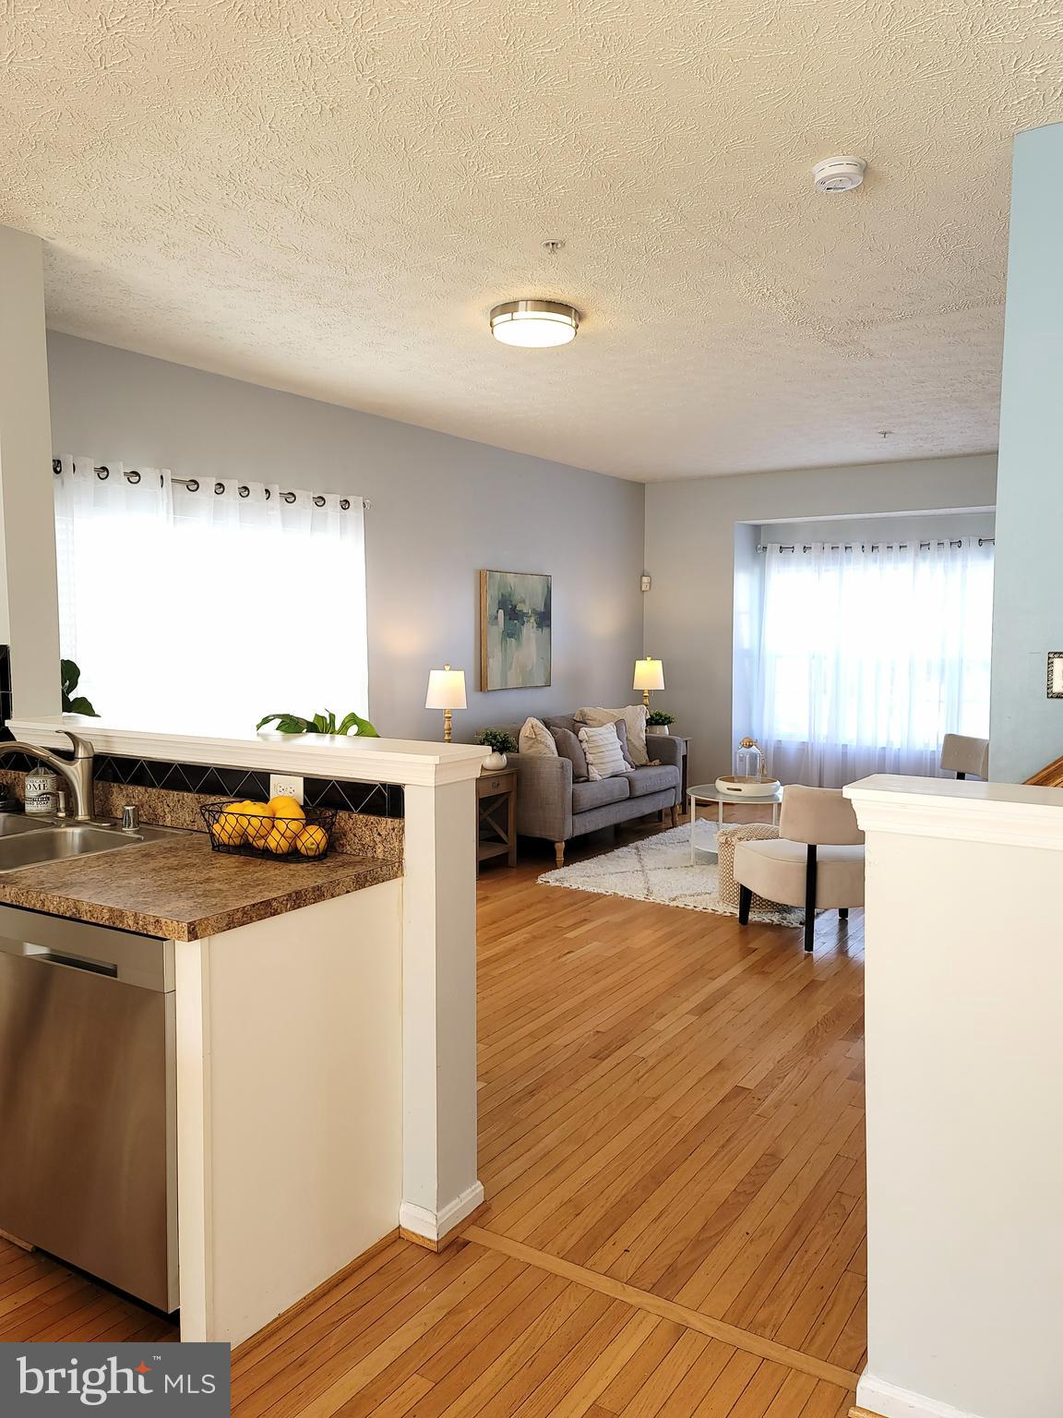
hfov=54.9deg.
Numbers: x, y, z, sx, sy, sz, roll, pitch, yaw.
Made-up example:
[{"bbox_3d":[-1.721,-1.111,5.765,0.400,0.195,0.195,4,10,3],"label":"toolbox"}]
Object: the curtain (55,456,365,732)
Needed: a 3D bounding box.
[{"bbox_3d":[-1.466,-0.038,5.060,0.120,2.140,2.000,3,5,33],"label":"curtain"}]

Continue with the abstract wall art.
[{"bbox_3d":[-0.094,-0.547,7.212,0.055,0.810,0.800,3,5,33],"label":"abstract wall art"}]

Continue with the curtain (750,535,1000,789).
[{"bbox_3d":[2.830,-0.333,8.300,2.050,2.020,0.150,3,5,33],"label":"curtain"}]

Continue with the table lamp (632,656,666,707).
[{"bbox_3d":[0.943,-0.090,8.233,0.255,0.655,0.255,3,5,33],"label":"table lamp"}]

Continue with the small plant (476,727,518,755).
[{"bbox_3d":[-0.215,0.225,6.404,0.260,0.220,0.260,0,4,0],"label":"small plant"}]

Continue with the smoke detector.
[{"bbox_3d":[0.839,-1.452,2.791,0.138,0.042,0.138,0,4,0],"label":"smoke detector"}]

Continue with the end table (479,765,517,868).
[{"bbox_3d":[-0.391,0.691,6.388,0.480,0.620,0.480,3,5,33],"label":"end table"}]

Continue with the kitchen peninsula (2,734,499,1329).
[{"bbox_3d":[-1.037,0.683,2.731,1.770,1.200,0.820,3,5,33],"label":"kitchen peninsula"}]

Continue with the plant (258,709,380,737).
[{"bbox_3d":[-0.648,0.197,3.169,0.450,0.420,0.400,3,5,33],"label":"plant"}]

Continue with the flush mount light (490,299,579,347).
[{"bbox_3d":[0.010,-1.530,4.089,0.355,0.086,0.355,0,4,0],"label":"flush mount light"}]

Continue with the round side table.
[{"bbox_3d":[1.370,0.753,6.467,0.770,0.465,0.770,0,4,0],"label":"round side table"}]

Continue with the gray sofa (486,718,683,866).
[{"bbox_3d":[0.355,0.504,7.292,0.790,0.850,1.750,3,5,33],"label":"gray sofa"}]

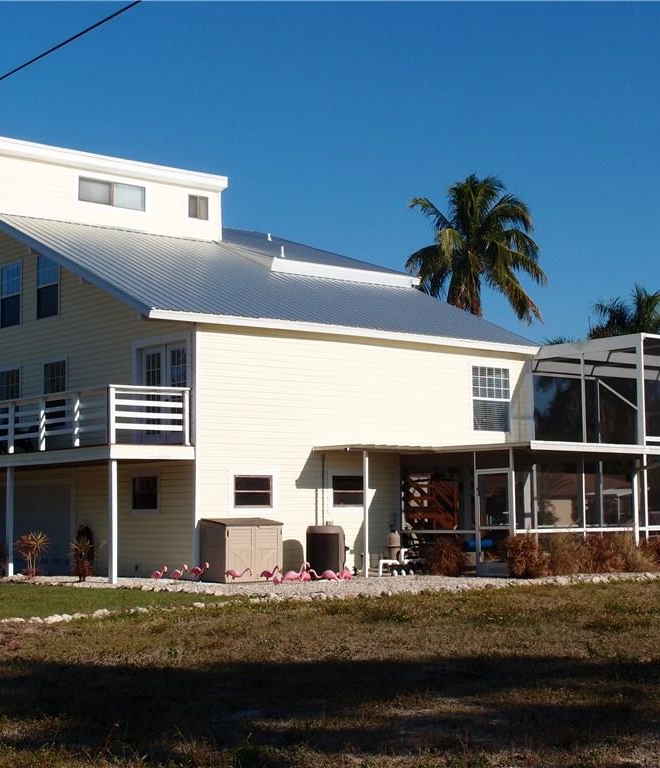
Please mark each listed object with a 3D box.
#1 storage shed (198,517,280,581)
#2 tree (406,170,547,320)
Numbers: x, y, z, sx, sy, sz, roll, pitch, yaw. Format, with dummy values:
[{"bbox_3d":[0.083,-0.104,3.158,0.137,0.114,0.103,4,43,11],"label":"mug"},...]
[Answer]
[{"bbox_3d":[-1.655,3.115,25.602,1.307,1.171,0.809,4,-7,-39],"label":"storage shed"},{"bbox_3d":[5.412,-0.894,49.626,5.144,13.621,5.144,-1,-5,6],"label":"tree"}]

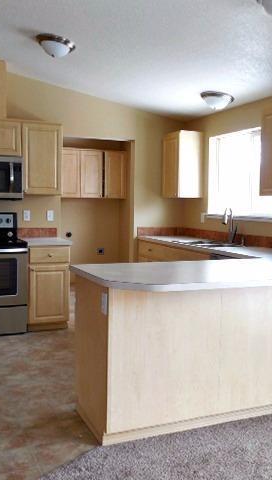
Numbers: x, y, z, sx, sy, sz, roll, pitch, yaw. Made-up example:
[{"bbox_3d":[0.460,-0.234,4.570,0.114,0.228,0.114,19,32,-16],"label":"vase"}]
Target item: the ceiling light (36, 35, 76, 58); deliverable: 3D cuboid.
[{"bbox_3d":[-0.692,-1.644,3.981,0.340,0.120,0.340,9,1,-24],"label":"ceiling light"}]

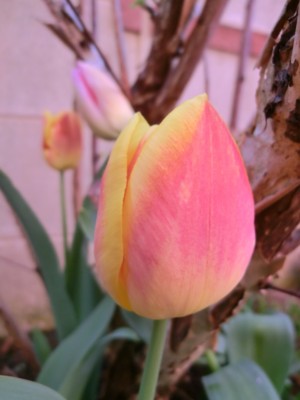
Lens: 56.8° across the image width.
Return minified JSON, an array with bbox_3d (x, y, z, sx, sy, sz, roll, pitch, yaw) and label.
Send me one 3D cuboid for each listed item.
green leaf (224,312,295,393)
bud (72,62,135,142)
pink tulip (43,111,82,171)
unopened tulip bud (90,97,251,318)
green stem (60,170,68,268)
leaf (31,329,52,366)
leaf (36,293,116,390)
[{"bbox_3d":[0.089,0.124,0.225,0.056,0.066,0.030,3,12,0],"label":"green leaf"},{"bbox_3d":[-0.036,-0.072,0.205,0.036,0.068,0.036,-30,3,0],"label":"bud"},{"bbox_3d":[-0.103,-0.070,0.325,0.047,0.070,0.047,0,9,0],"label":"pink tulip"},{"bbox_3d":[0.010,0.003,0.107,0.058,0.086,0.057,9,8,0],"label":"unopened tulip bud"},{"bbox_3d":[-0.100,0.022,0.325,0.006,0.113,0.006,-3,8,0],"label":"green stem"},{"bbox_3d":[-0.121,0.165,0.310,0.020,0.044,0.010,-15,9,0],"label":"leaf"},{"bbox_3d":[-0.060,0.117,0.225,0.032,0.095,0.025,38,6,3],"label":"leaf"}]

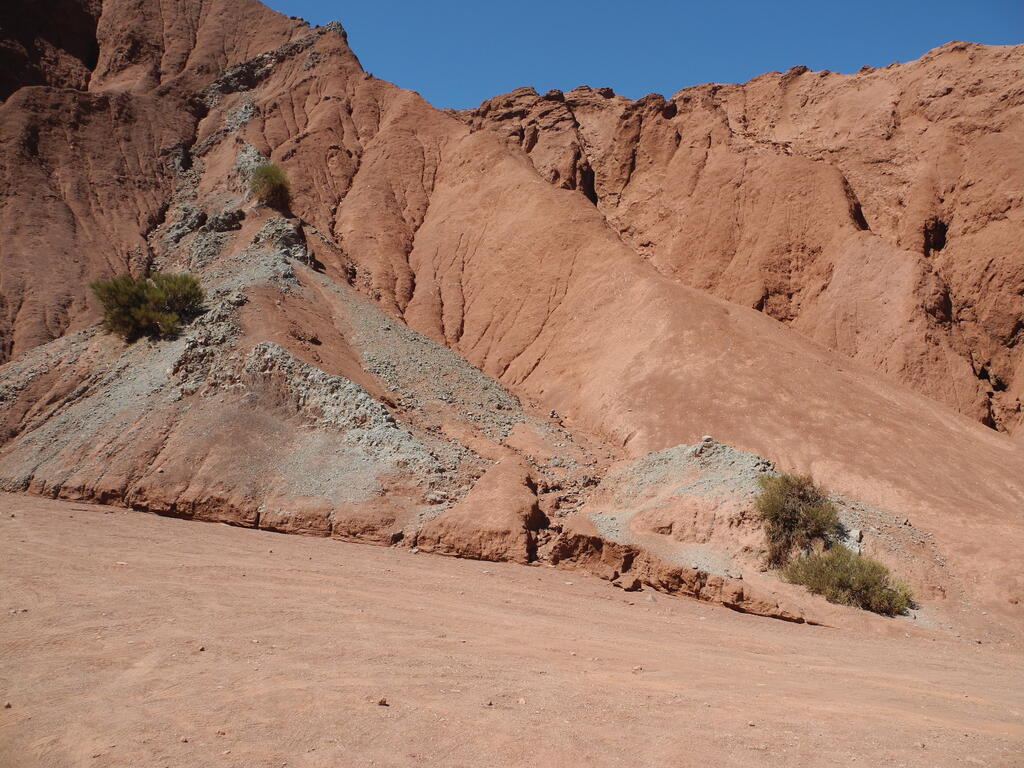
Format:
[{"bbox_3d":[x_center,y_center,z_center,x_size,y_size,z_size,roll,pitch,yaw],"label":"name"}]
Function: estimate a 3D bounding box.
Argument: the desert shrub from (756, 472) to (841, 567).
[{"bbox_3d":[2.698,1.267,7.800,0.740,0.780,0.650,-1,-2,19],"label":"desert shrub"}]

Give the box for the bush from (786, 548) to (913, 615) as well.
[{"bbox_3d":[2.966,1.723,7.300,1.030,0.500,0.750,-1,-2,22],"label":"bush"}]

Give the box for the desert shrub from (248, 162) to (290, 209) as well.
[{"bbox_3d":[-6.002,-4.925,20.500,0.980,0.950,0.950,1,-2,-16],"label":"desert shrub"}]

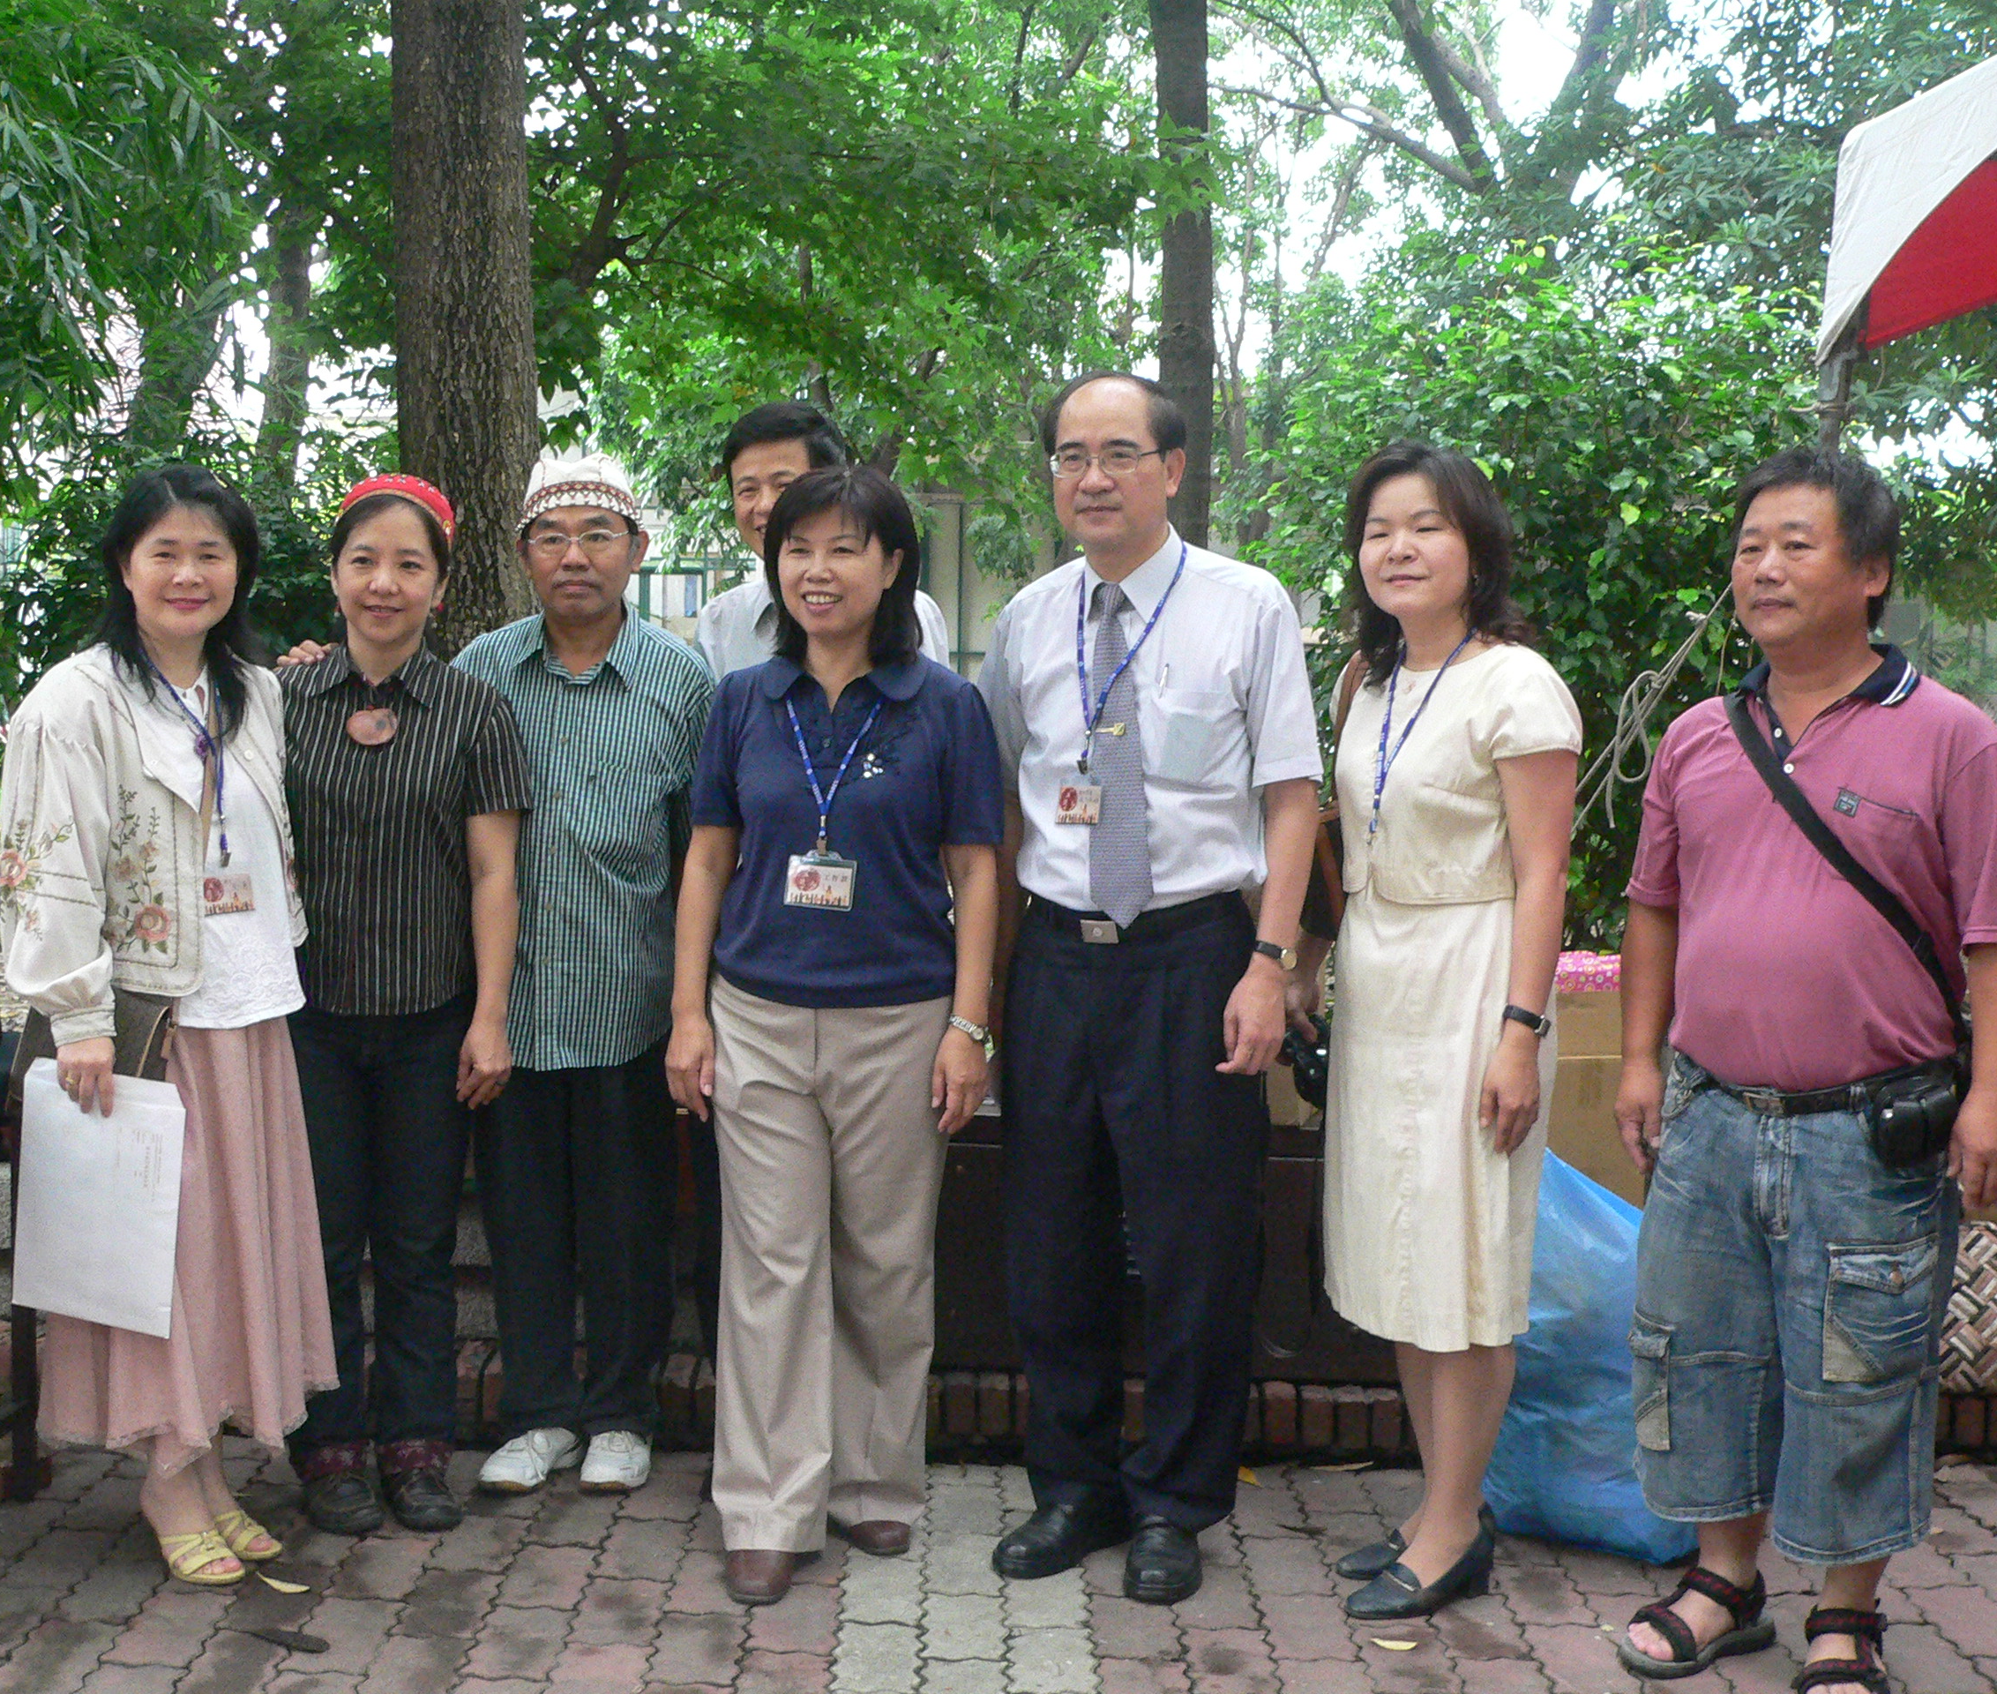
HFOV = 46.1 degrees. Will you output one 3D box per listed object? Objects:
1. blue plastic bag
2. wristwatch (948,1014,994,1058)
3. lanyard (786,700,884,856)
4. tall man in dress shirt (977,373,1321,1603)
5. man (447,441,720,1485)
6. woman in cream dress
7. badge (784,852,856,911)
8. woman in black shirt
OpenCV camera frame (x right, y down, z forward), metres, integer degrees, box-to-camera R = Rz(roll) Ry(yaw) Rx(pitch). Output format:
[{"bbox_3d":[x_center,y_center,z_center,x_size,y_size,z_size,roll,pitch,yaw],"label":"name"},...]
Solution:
[{"bbox_3d":[0.932,0.775,3.730,0.400,0.590,0.400,2,5,15],"label":"blue plastic bag"},{"bbox_3d":[-0.040,0.279,3.460,0.060,0.030,0.050,21,7,-34],"label":"wristwatch"},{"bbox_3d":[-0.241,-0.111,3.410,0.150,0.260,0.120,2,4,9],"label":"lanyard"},{"bbox_3d":[0.215,0.191,3.465,0.540,1.750,0.330,3,5,23],"label":"tall man in dress shirt"},{"bbox_3d":[-0.671,0.202,3.775,0.520,1.640,0.310,2,4,12],"label":"man"},{"bbox_3d":[0.623,0.256,3.390,0.340,1.650,0.460,-2,6,-40],"label":"woman in cream dress"},{"bbox_3d":[-0.253,0.048,3.340,0.104,0.084,0.008,5,4,8],"label":"badge"},{"bbox_3d":[-0.926,0.233,3.622,0.460,1.590,0.290,1,4,-2],"label":"woman in black shirt"}]

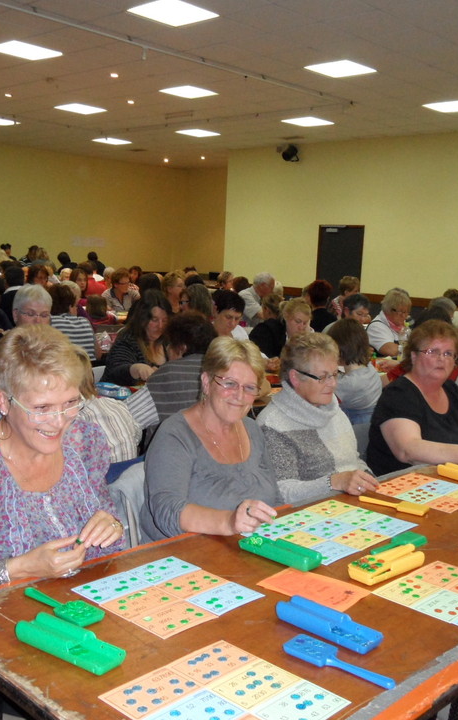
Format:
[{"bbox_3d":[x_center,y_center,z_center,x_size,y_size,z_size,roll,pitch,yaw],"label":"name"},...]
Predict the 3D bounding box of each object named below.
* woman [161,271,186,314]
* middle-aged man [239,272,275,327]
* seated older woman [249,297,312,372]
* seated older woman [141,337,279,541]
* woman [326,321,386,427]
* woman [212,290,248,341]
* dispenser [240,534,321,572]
[{"bbox_3d":[-0.502,-0.157,7.170,0.720,1.329,0.480,9,10,38],"label":"woman"},{"bbox_3d":[0.289,-0.240,8.065,0.750,1.330,0.520,10,11,43],"label":"middle-aged man"},{"bbox_3d":[0.362,0.183,5.352,0.720,1.245,0.500,10,11,43],"label":"seated older woman"},{"bbox_3d":[-0.034,0.550,2.213,0.500,1.225,0.760,-3,10,-39],"label":"seated older woman"},{"bbox_3d":[0.572,0.379,3.866,0.480,1.188,0.750,-4,10,-42],"label":"woman"},{"bbox_3d":[-0.002,0.207,4.731,0.480,1.245,0.750,-5,11,-45],"label":"woman"},{"bbox_3d":[0.126,0.467,1.911,0.198,0.033,0.073,9,10,39],"label":"dispenser"}]

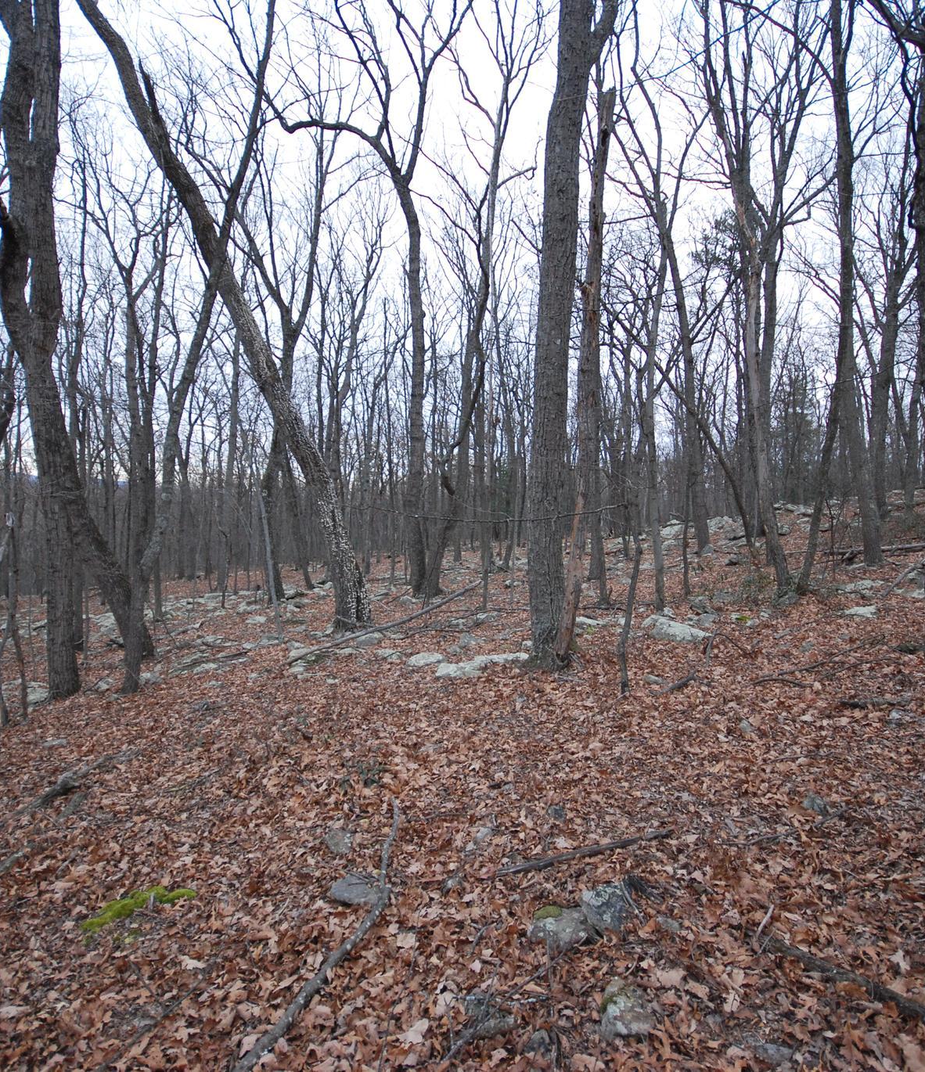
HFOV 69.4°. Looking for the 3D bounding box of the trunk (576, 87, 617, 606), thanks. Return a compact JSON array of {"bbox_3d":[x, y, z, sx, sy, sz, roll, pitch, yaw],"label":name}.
[{"bbox_3d":[2.023,-2.784,9.884,0.400,7.474,0.360,0,2,0],"label":"trunk"}]

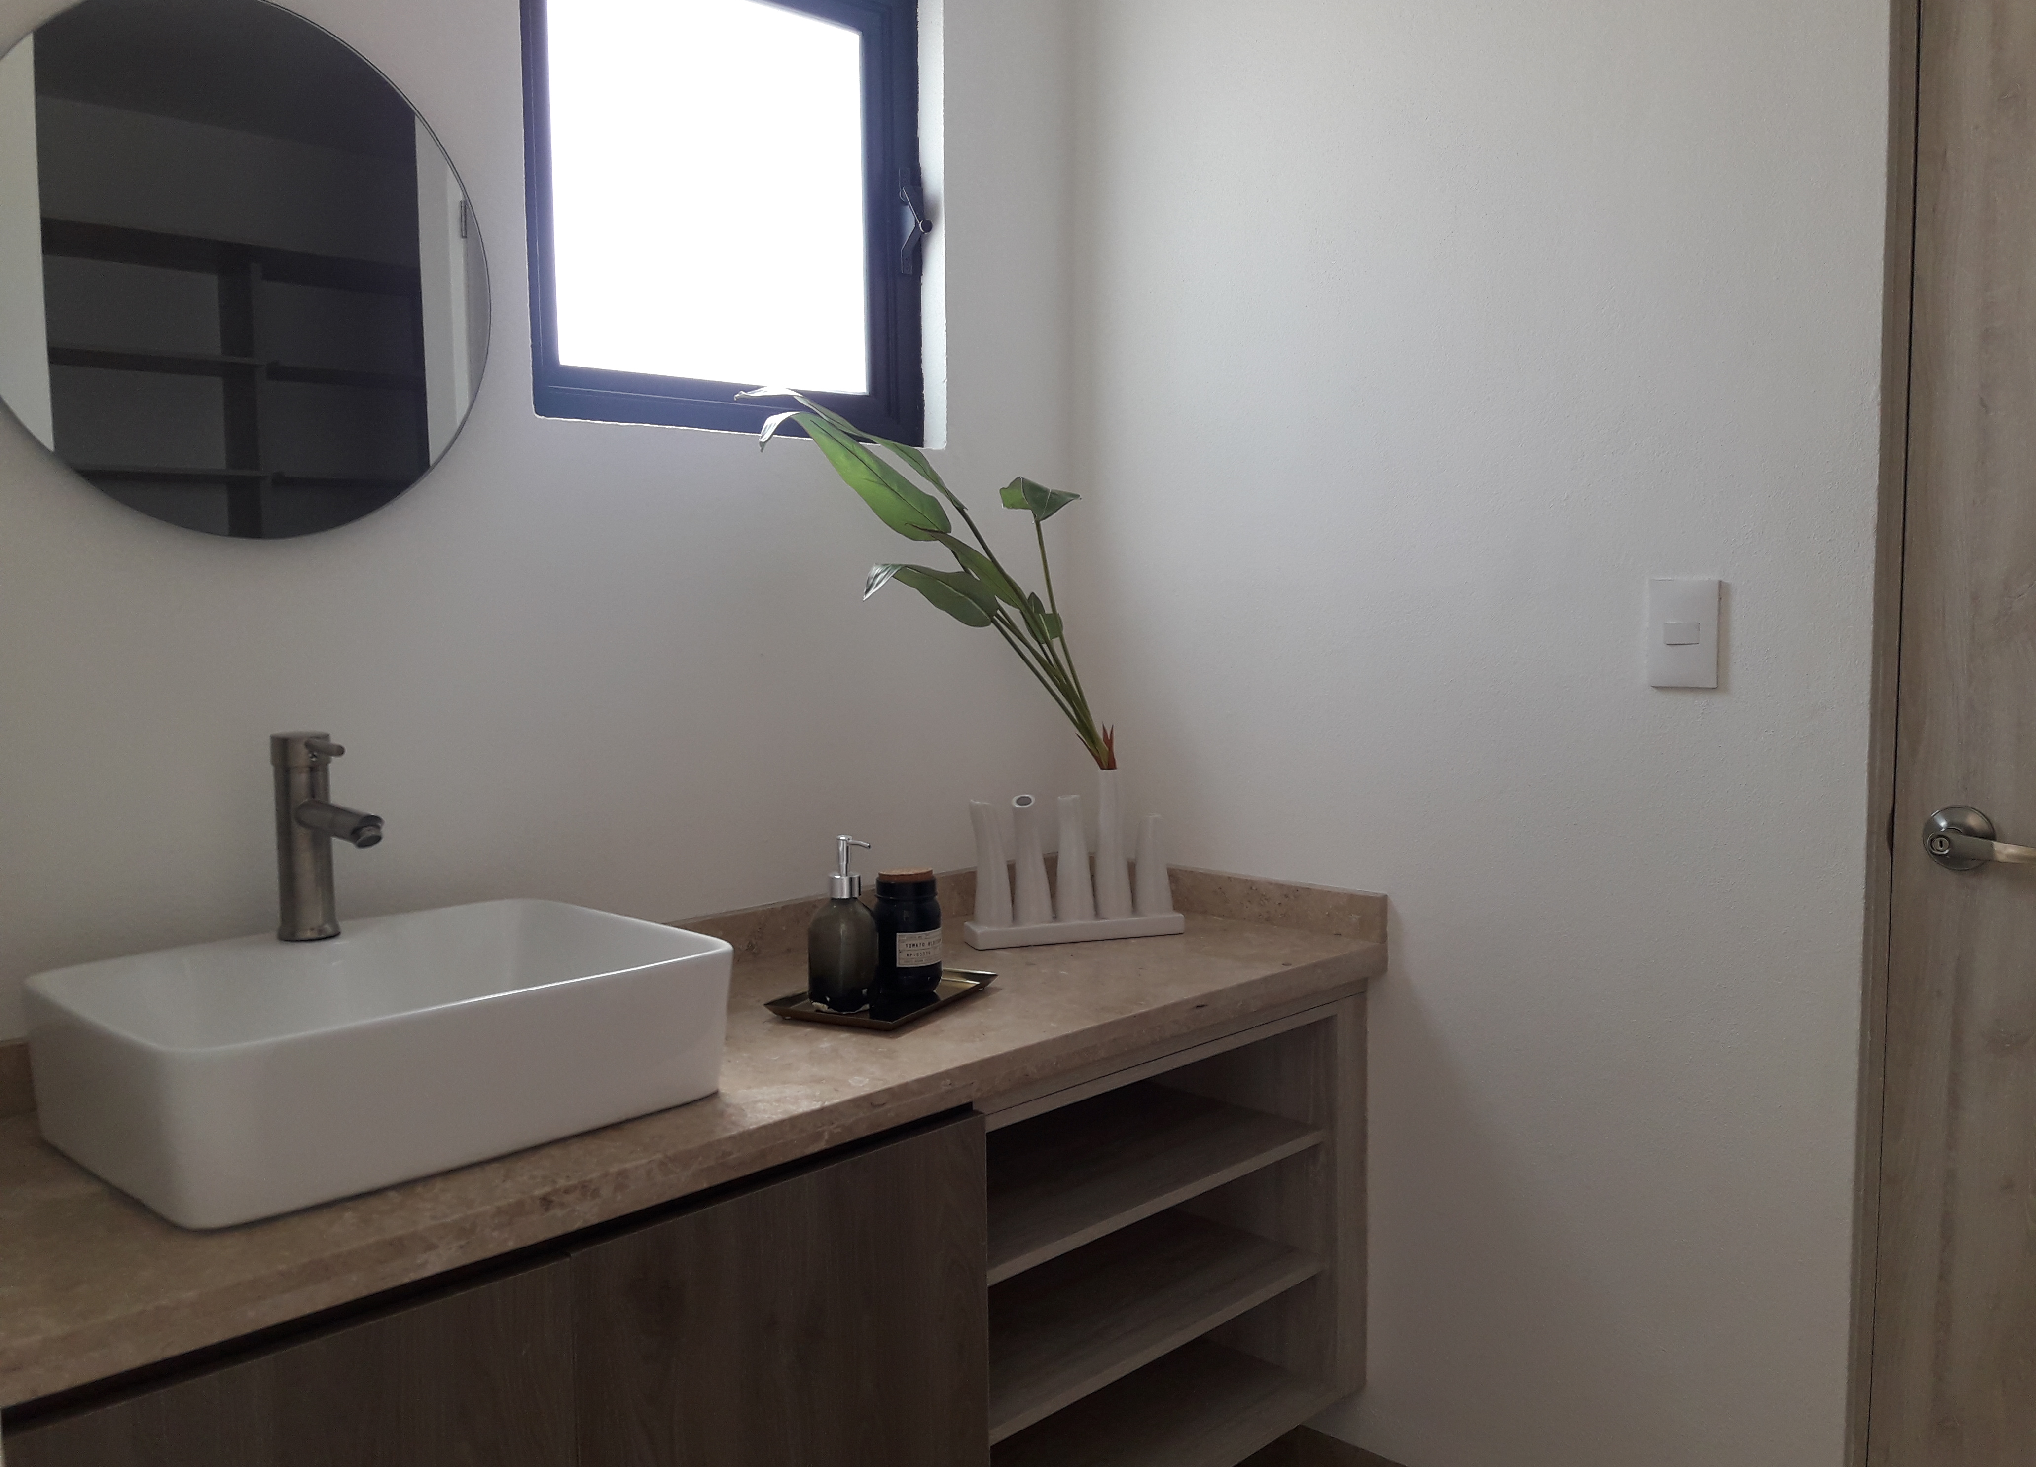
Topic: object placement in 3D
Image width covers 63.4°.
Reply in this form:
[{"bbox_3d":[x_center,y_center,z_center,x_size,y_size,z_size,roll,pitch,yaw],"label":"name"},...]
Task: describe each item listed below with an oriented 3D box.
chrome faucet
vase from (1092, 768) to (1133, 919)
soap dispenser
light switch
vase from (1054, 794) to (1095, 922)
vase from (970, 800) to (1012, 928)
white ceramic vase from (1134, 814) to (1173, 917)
[{"bbox_3d":[-0.623,0.099,1.494,0.178,0.189,0.057,4,7,44],"label":"chrome faucet"},{"bbox_3d":[0.125,0.144,2.152,0.051,0.189,0.050,-1,5,0],"label":"vase"},{"bbox_3d":[-0.185,0.202,1.749,0.081,0.183,0.071,4,7,44],"label":"soap dispenser"},{"bbox_3d":[0.724,-0.107,1.786,0.074,0.116,0.010,4,7,44],"label":"light switch"},{"bbox_3d":[0.074,0.162,2.138,0.052,0.156,0.050,-1,5,0],"label":"vase"},{"bbox_3d":[-0.034,0.167,2.104,0.053,0.155,0.051,-1,5,0],"label":"vase"},{"bbox_3d":[0.179,0.174,2.172,0.050,0.124,0.049,-1,5,0],"label":"white ceramic vase"}]

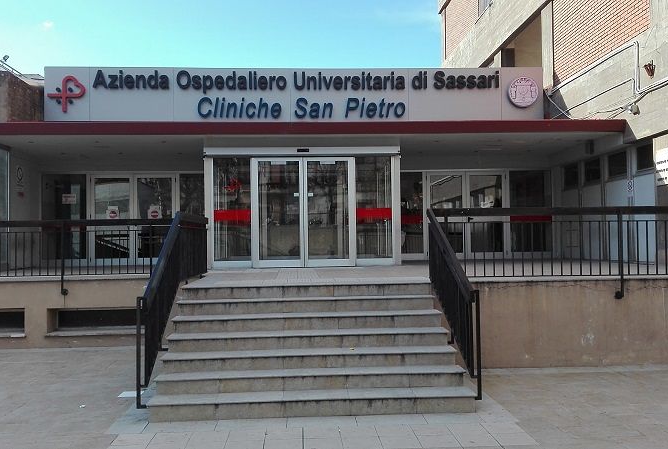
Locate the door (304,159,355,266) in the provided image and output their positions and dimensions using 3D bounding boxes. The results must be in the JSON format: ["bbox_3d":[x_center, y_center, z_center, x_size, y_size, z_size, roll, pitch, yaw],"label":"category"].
[{"bbox_3d":[-0.081,-0.253,11.781,1.072,2.245,0.070,-1,-1,-4],"label":"door"}]

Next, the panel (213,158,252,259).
[{"bbox_3d":[-2.081,-0.299,11.711,0.780,2.109,0.060,-1,-1,-4],"label":"panel"}]

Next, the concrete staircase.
[{"bbox_3d":[-0.266,1.319,6.480,3.142,1.120,2.016,-1,-1,-4],"label":"concrete staircase"}]

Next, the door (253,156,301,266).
[{"bbox_3d":[-1.138,-0.238,11.706,1.049,2.239,0.070,-1,-1,-4],"label":"door"}]

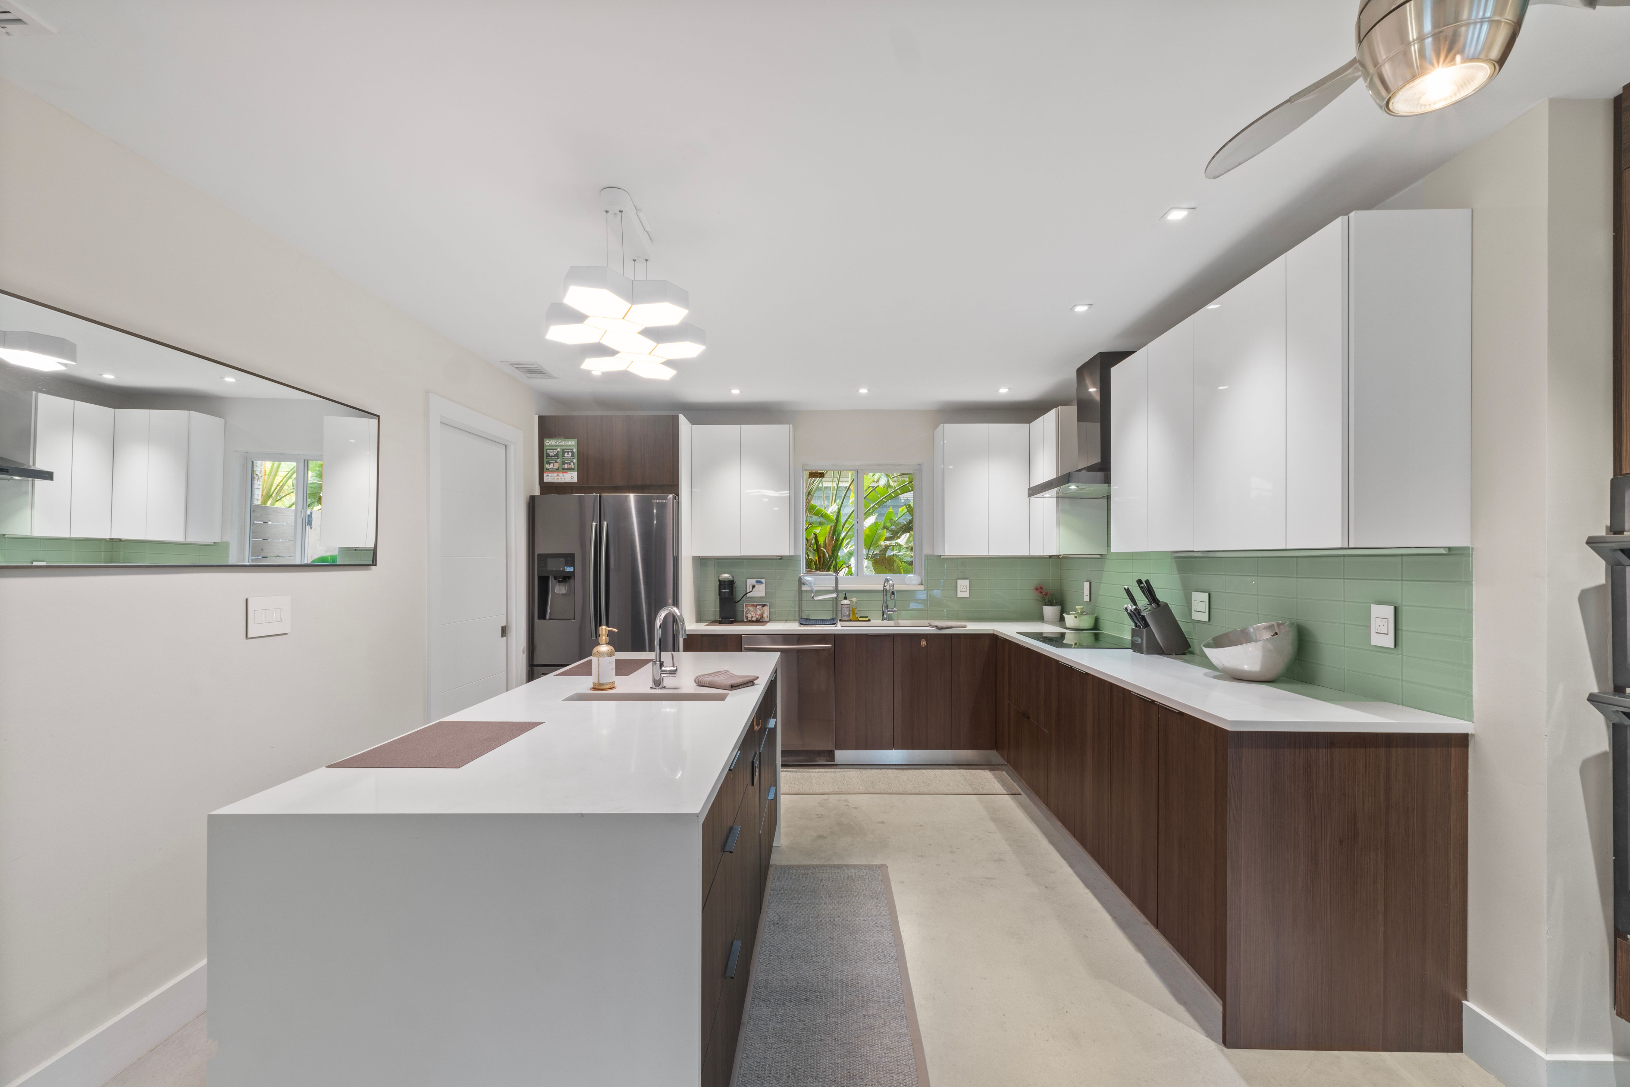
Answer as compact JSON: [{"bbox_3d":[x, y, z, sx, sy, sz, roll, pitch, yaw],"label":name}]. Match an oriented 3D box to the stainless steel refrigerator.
[{"bbox_3d":[-1.335,0.587,4.600,0.900,1.780,0.780,0,-1,1],"label":"stainless steel refrigerator"}]

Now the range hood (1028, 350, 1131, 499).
[{"bbox_3d":[1.580,-0.657,3.860,0.515,0.720,0.750,0,-1,1],"label":"range hood"}]

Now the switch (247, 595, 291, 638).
[{"bbox_3d":[-1.848,0.248,2.305,0.012,0.131,0.176,0,-1,1],"label":"switch"}]

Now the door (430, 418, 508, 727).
[{"bbox_3d":[-1.841,0.433,3.680,0.045,2.040,0.760,0,-1,1],"label":"door"}]

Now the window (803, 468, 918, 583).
[{"bbox_3d":[0.339,-0.134,5.080,0.860,0.860,0.080,0,-1,1],"label":"window"}]

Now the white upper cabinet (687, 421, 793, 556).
[{"bbox_3d":[-0.515,-0.364,4.928,0.681,0.922,0.342,0,-1,1],"label":"white upper cabinet"}]

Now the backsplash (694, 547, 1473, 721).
[{"bbox_3d":[0.469,0.297,3.482,2.693,0.482,3.221,0,-1,1],"label":"backsplash"}]

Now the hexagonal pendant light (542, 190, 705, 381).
[{"bbox_3d":[-0.613,-0.851,2.220,0.520,0.420,0.920,0,-1,1],"label":"hexagonal pendant light"}]

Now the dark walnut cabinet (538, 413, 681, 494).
[{"bbox_3d":[-1.330,-0.563,4.758,0.926,0.526,0.671,0,-1,1],"label":"dark walnut cabinet"}]

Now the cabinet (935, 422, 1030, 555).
[{"bbox_3d":[1.203,-0.368,4.911,0.600,0.922,0.342,0,-1,1],"label":"cabinet"}]

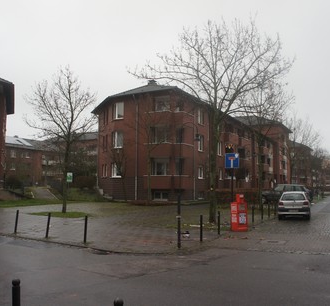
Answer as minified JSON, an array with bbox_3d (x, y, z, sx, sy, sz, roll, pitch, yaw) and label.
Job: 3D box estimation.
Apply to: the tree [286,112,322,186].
[{"bbox_3d":[15.814,0.270,40.505,4.600,10.700,4.600,0,-5,0],"label":"tree"}]

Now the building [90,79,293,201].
[{"bbox_3d":[7.577,-0.194,53.090,13.000,13.500,46.500,-3,-6,28],"label":"building"}]

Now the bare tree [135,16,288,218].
[{"bbox_3d":[2.269,-1.753,17.074,7.000,10.241,7.000,0,-5,0],"label":"bare tree"}]

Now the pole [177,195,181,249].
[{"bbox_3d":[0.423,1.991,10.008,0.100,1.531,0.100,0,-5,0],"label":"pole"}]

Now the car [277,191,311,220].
[{"bbox_3d":[7.770,3.046,20.296,1.640,1.500,3.700,-3,-6,28],"label":"car"}]

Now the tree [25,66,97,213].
[{"bbox_3d":[-6.287,-0.933,21.673,4.000,9.273,4.000,0,-5,0],"label":"tree"}]

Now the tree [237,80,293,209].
[{"bbox_3d":[7.680,-0.739,26.978,4.500,10.117,4.500,0,-5,0],"label":"tree"}]

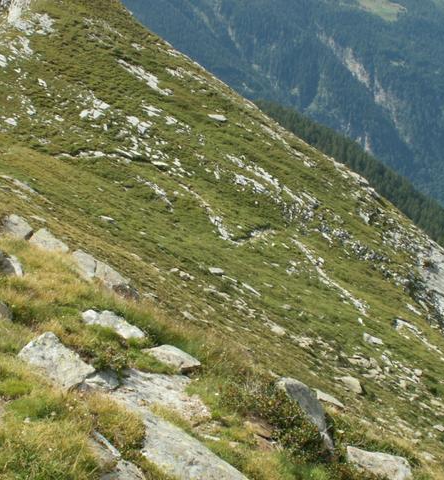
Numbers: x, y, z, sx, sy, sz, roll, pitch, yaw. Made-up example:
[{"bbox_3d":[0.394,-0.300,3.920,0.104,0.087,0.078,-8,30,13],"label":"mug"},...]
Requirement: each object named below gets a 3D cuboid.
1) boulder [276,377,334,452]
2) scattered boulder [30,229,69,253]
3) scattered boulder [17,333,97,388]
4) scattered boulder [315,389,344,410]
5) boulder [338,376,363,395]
[{"bbox_3d":[0.719,1.502,8.118,0.492,0.600,0.394,1,12,5],"label":"boulder"},{"bbox_3d":[-2.415,0.007,13.124,0.551,0.308,0.414,-2,12,-10],"label":"scattered boulder"},{"bbox_3d":[-1.251,0.918,7.127,0.564,0.400,0.423,-2,12,-10],"label":"scattered boulder"},{"bbox_3d":[1.321,1.960,11.588,0.366,0.250,0.293,1,12,7],"label":"scattered boulder"},{"bbox_3d":[2.880,3.262,21.136,0.535,0.373,0.454,2,12,8],"label":"boulder"}]

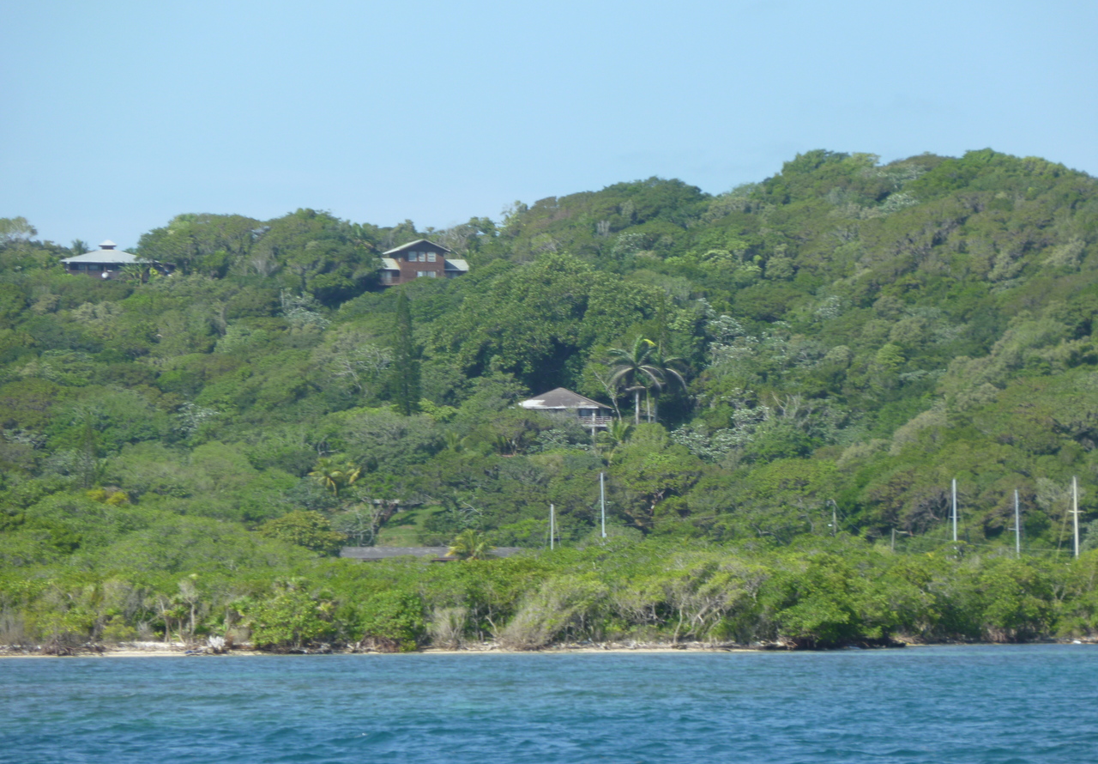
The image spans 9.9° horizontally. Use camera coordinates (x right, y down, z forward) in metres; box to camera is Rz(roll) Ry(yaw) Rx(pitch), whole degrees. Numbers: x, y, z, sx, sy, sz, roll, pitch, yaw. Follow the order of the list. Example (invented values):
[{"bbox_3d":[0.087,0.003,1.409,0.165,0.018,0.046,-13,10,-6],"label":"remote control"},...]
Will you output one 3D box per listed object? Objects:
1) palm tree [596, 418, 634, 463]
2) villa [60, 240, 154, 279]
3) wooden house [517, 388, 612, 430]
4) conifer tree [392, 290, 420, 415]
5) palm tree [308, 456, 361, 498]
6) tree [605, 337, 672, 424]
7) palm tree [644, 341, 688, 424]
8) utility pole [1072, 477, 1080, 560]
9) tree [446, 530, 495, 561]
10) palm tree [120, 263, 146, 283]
[{"bbox_3d":[8.455,7.781,814.885,5.000,6.200,5.000,0,-2,0],"label":"palm tree"},{"bbox_3d":[-64.203,-17.603,924.885,13.800,6.200,12.800,0,-2,-6],"label":"villa"},{"bbox_3d":[2.443,3.779,831.887,10.800,6.100,10.400,-1,-2,10],"label":"wooden house"},{"bbox_3d":[-19.066,-3.462,849.671,4.100,17.800,4.100,0,-2,0],"label":"conifer tree"},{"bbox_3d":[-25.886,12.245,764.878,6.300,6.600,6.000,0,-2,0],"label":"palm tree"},{"bbox_3d":[11.735,0.281,834.774,8.800,12.200,8.600,0,-2,0],"label":"tree"},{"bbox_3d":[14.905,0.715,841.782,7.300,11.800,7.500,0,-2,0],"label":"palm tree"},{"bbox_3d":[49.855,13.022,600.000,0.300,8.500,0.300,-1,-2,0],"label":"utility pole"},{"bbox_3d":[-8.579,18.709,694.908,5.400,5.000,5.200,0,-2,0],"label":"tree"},{"bbox_3d":[-59.275,-15.100,904.932,3.800,3.700,3.600,0,-2,0],"label":"palm tree"}]

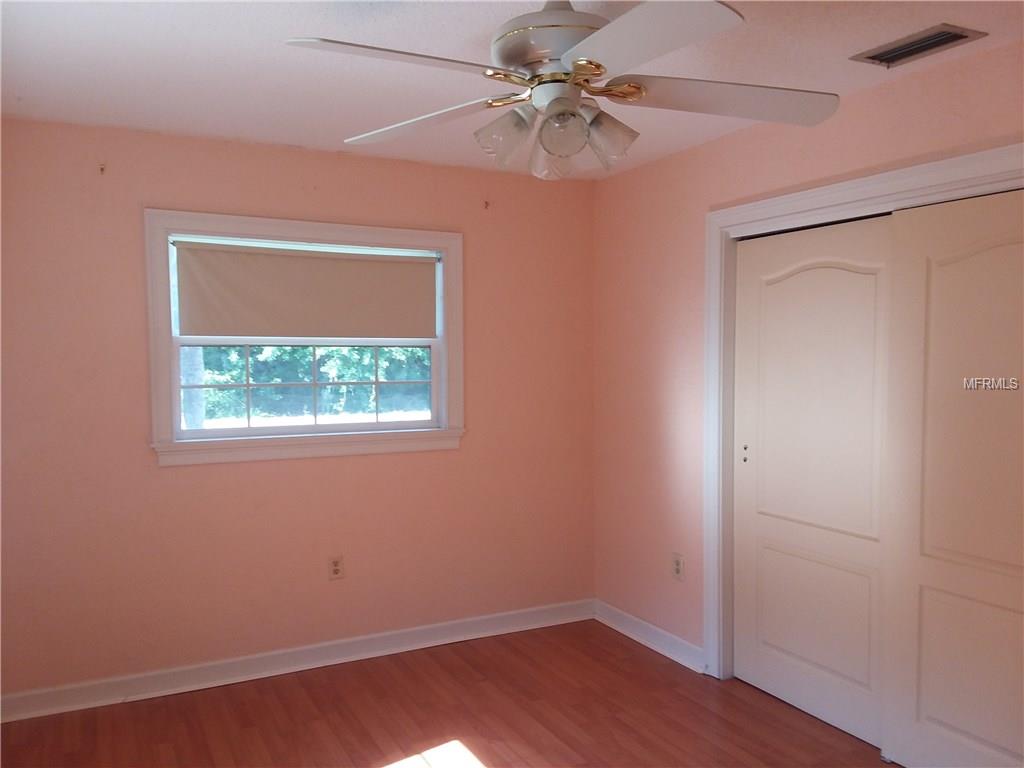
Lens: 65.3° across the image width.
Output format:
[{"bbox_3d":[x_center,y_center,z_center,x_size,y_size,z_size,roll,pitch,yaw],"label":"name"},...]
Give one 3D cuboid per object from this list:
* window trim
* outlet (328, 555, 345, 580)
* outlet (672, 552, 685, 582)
[{"bbox_3d":[-0.897,-0.203,3.729,1.462,1.088,0.120,-1,3,-27],"label":"window trim"},{"bbox_3d":[-0.830,0.875,3.784,0.071,0.115,0.012,-1,3,-27],"label":"outlet"},{"bbox_3d":[0.786,0.872,3.786,0.012,0.115,0.071,-1,3,-27],"label":"outlet"}]

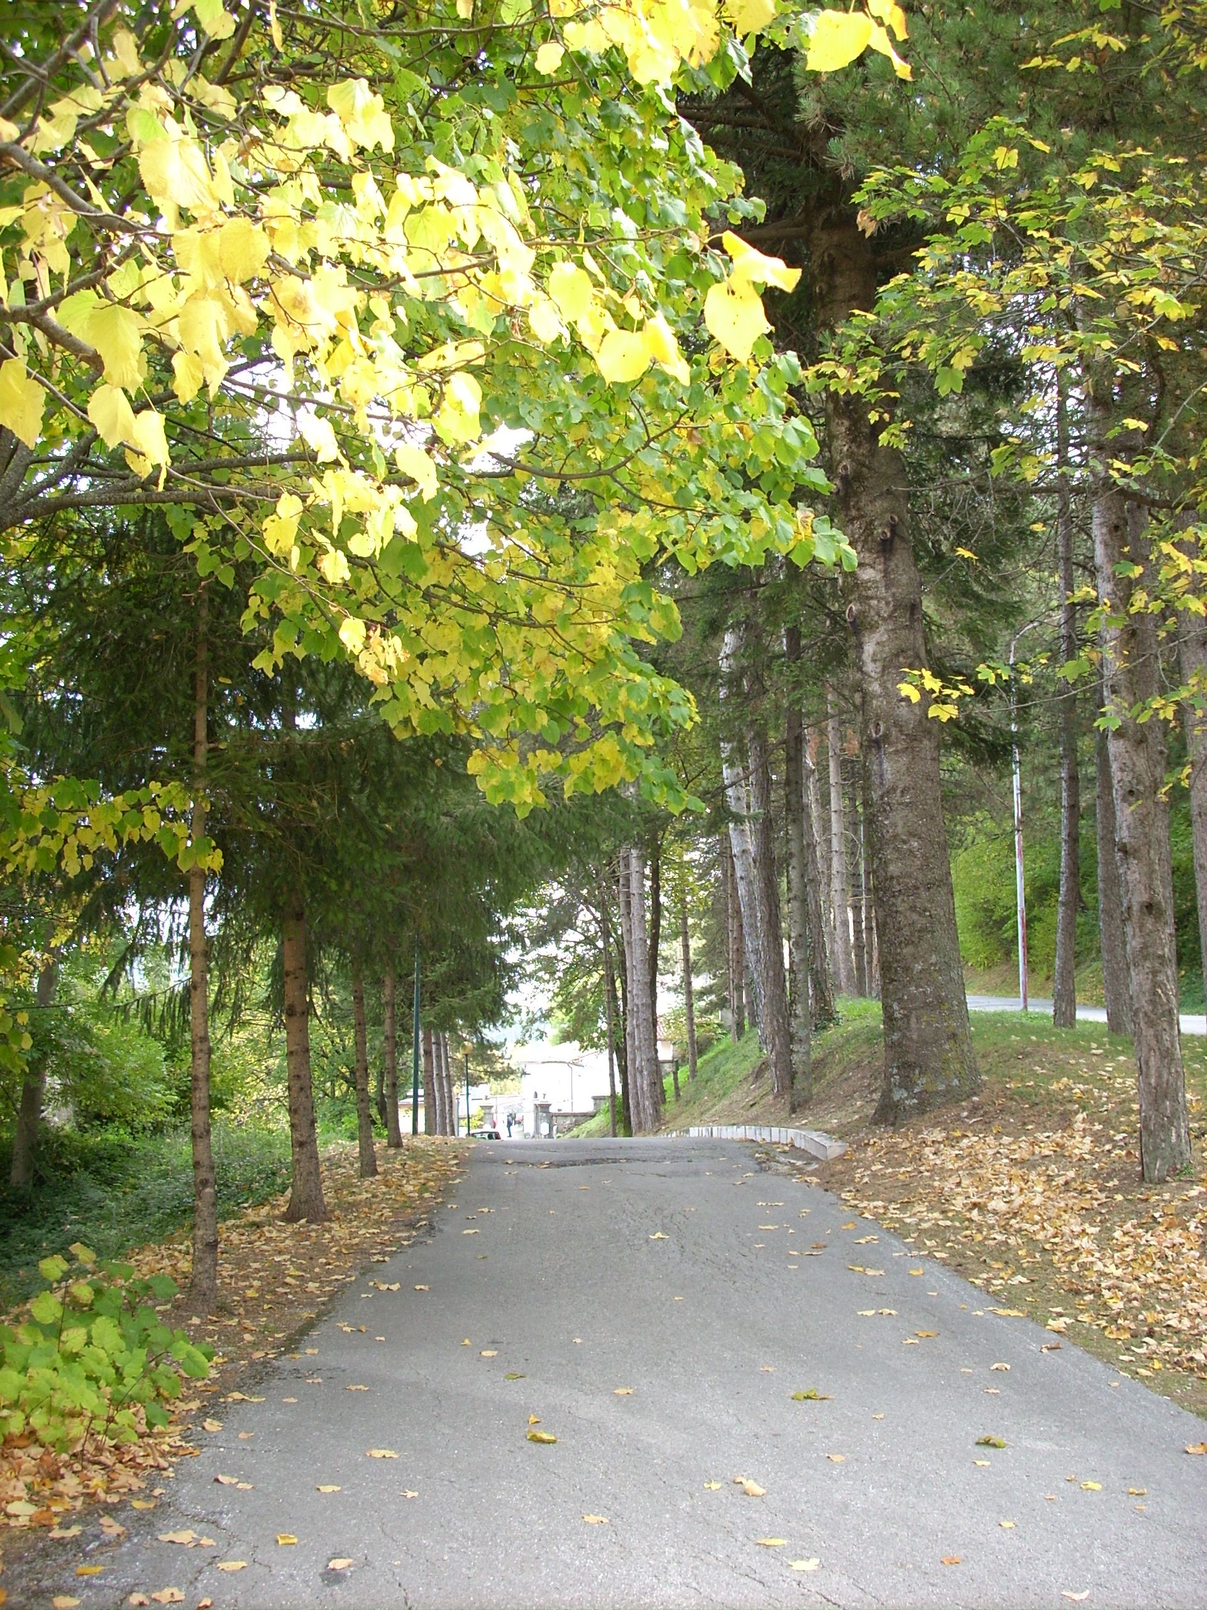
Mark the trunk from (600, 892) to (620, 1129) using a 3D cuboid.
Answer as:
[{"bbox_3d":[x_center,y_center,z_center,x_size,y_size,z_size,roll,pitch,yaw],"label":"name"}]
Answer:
[{"bbox_3d":[0.131,5.089,42.704,0.180,6.110,0.180,-2,-8,0],"label":"trunk"}]

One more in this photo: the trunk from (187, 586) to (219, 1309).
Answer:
[{"bbox_3d":[-2.434,0.796,10.489,0.165,4.390,0.165,-2,-8,0],"label":"trunk"}]

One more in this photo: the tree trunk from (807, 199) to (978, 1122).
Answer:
[{"bbox_3d":[3.414,-2.035,20.970,1.120,11.360,1.100,-4,-8,-1],"label":"tree trunk"}]

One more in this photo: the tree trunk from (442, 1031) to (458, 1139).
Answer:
[{"bbox_3d":[-3.954,7.236,44.429,0.200,2.610,0.200,-5,-8,-1],"label":"tree trunk"}]

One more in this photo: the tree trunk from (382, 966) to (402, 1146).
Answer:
[{"bbox_3d":[-3.387,4.030,27.709,0.230,2.850,0.230,-2,-8,0],"label":"tree trunk"}]

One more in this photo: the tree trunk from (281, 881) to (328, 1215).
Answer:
[{"bbox_3d":[-2.855,2.304,16.137,0.340,3.050,0.340,-3,-8,0],"label":"tree trunk"}]

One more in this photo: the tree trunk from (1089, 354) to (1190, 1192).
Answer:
[{"bbox_3d":[4.381,-0.349,14.179,0.430,6.670,0.430,-2,-8,0],"label":"tree trunk"}]

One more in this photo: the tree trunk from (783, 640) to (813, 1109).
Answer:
[{"bbox_3d":[3.379,1.103,30.129,0.360,8.180,0.360,0,-8,0],"label":"tree trunk"}]

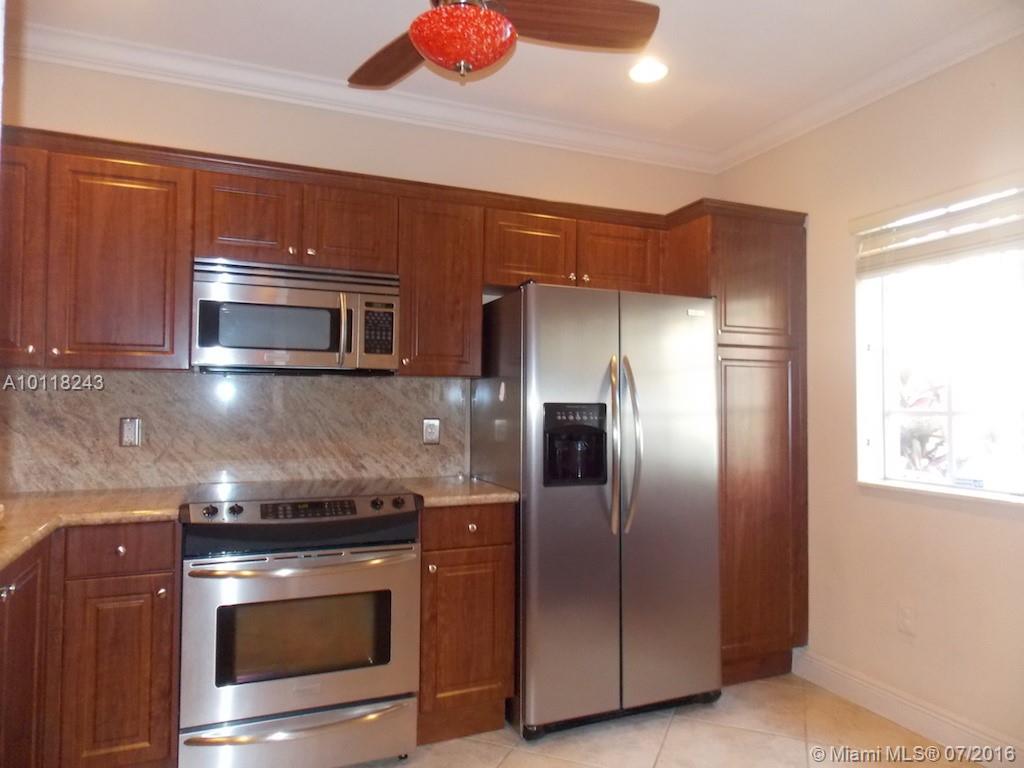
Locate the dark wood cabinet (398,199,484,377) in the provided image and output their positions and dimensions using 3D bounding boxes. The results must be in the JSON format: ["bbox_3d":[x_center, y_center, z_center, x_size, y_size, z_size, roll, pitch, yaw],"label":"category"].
[{"bbox_3d":[-0.357,-0.394,3.012,0.367,0.741,0.352,1,-2,-23],"label":"dark wood cabinet"}]

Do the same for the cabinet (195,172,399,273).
[{"bbox_3d":[-0.878,-0.608,2.802,0.765,0.325,0.352,1,-2,-23],"label":"cabinet"}]

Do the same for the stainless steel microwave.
[{"bbox_3d":[-0.874,-0.241,2.777,0.762,0.408,0.375,1,-2,-23],"label":"stainless steel microwave"}]

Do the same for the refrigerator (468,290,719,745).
[{"bbox_3d":[0.324,0.486,3.016,0.897,1.735,0.770,1,-2,-23],"label":"refrigerator"}]

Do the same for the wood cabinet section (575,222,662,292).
[{"bbox_3d":[0.450,-0.591,3.362,0.467,0.315,0.324,1,-2,-23],"label":"wood cabinet section"}]

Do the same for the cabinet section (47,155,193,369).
[{"bbox_3d":[-1.440,-0.415,2.557,0.447,0.735,0.324,1,-2,-23],"label":"cabinet section"}]

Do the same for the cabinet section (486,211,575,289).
[{"bbox_3d":[0.026,-0.599,3.183,0.454,0.315,0.324,1,-2,-23],"label":"cabinet section"}]

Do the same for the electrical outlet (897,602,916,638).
[{"bbox_3d":[1.545,0.928,2.669,0.010,0.118,0.075,1,-2,-23],"label":"electrical outlet"}]

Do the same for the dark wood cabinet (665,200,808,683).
[{"bbox_3d":[0.993,0.277,3.389,0.522,2.185,0.655,1,-2,-23],"label":"dark wood cabinet"}]

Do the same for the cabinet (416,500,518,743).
[{"bbox_3d":[-0.293,0.904,2.841,0.365,0.882,0.625,1,-2,-23],"label":"cabinet"}]

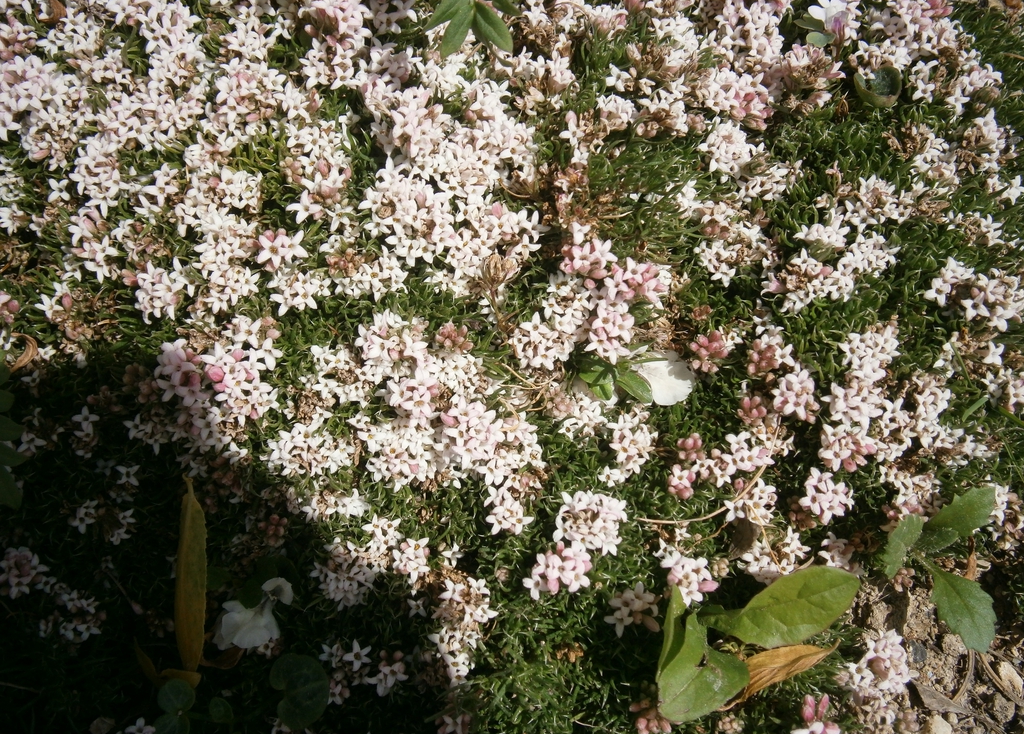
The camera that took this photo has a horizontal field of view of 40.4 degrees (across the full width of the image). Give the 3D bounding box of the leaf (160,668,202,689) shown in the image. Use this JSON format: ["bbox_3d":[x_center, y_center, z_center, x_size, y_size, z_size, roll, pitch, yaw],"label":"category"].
[{"bbox_3d":[-0.081,0.076,0.341,0.011,0.003,0.004,12,66,6],"label":"leaf"}]

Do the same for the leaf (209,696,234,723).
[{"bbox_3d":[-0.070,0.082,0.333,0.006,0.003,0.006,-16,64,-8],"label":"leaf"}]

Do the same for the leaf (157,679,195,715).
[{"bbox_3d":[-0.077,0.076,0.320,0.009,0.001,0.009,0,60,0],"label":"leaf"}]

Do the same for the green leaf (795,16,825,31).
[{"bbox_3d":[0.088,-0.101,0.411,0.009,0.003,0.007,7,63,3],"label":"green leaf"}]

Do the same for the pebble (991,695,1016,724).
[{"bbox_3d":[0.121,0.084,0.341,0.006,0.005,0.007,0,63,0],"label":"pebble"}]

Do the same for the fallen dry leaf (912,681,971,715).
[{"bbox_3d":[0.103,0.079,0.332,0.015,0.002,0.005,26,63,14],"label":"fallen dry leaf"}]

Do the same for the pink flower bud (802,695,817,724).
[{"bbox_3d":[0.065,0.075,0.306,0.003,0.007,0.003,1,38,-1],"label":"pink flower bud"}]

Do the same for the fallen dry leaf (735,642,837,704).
[{"bbox_3d":[0.065,0.074,0.335,0.033,0.007,0.008,-26,68,-12],"label":"fallen dry leaf"}]

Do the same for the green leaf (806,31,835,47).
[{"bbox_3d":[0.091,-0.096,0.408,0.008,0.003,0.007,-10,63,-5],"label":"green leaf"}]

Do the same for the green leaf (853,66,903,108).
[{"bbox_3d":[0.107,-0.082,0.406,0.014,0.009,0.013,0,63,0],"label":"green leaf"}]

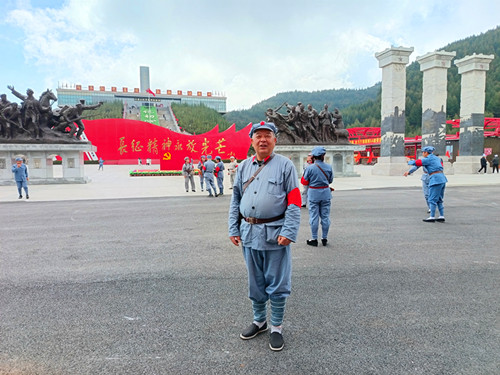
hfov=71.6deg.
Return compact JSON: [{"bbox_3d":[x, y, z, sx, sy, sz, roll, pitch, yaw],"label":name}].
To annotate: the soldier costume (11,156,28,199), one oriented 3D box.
[{"bbox_3d":[-9.638,-0.395,14.482,0.580,1.685,0.420,-3,5,-25],"label":"soldier costume"}]

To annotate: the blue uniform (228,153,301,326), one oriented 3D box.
[{"bbox_3d":[0.134,0.414,2.825,0.550,1.391,0.370,1,4,18],"label":"blue uniform"}]

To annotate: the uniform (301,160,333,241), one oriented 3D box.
[{"bbox_3d":[1.117,0.224,5.818,0.520,1.350,0.380,-1,4,-3],"label":"uniform"}]

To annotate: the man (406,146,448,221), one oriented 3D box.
[{"bbox_3d":[4.026,-0.083,7.930,0.850,1.695,0.520,1,5,25],"label":"man"}]

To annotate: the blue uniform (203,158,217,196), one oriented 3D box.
[{"bbox_3d":[-1.674,-0.426,14.368,0.550,1.522,0.420,-2,4,-12],"label":"blue uniform"}]

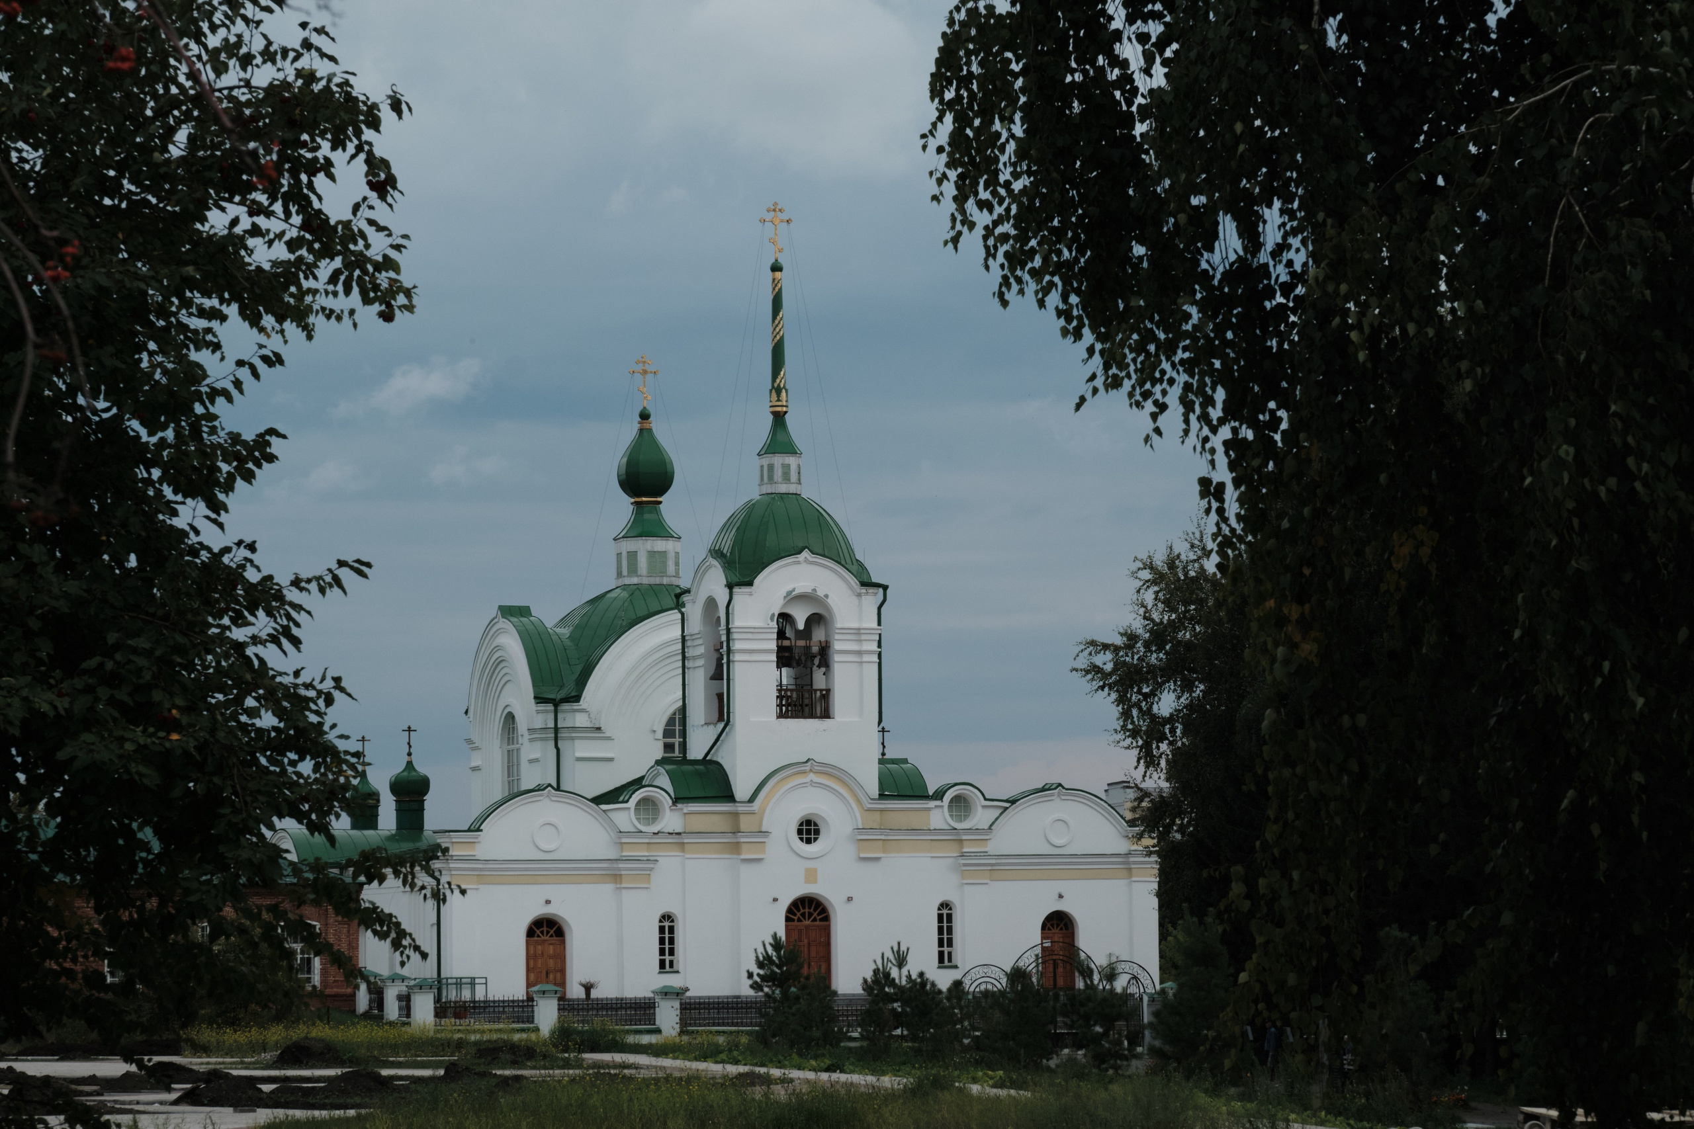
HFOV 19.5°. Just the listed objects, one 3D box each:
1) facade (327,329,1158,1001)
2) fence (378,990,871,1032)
[{"bbox_3d":[-4.448,4.619,185.873,27.600,24.000,18.000,1,-5,-20],"label":"facade"},{"bbox_3d":[-5.993,14.256,157.812,16.200,1.400,0.500,1,-5,-20],"label":"fence"}]

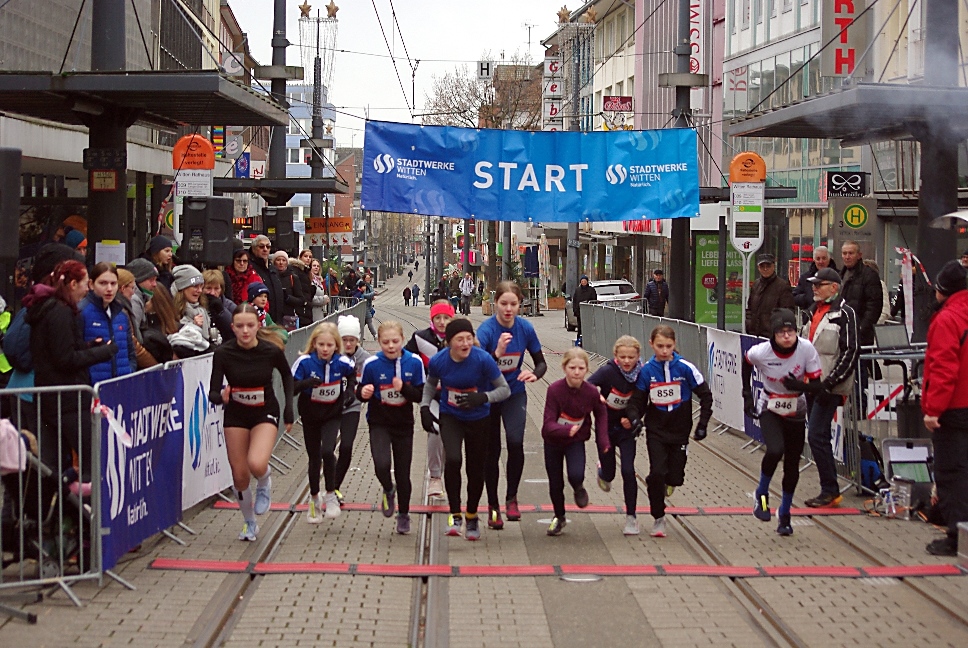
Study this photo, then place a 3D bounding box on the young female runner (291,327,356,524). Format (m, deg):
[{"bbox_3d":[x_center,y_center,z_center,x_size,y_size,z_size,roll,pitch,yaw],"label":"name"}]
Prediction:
[{"bbox_3d":[-1.102,0.678,15.200,0.450,1.380,0.520,0,1,-1],"label":"young female runner"}]

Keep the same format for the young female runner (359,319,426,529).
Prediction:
[{"bbox_3d":[-0.618,0.684,14.600,0.450,1.400,0.580,1,2,-2],"label":"young female runner"}]

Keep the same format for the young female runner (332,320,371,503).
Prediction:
[{"bbox_3d":[-0.974,0.631,16.100,0.400,1.400,0.550,1,2,-3],"label":"young female runner"}]

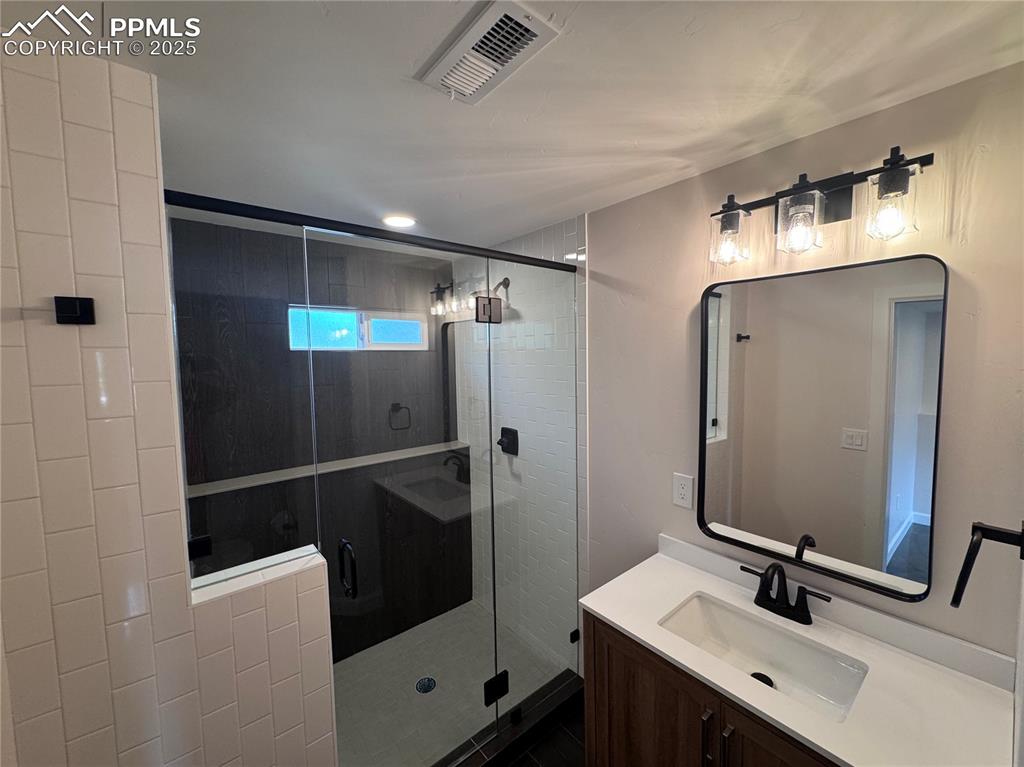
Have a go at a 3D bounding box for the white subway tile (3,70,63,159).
[{"bbox_3d":[-0.949,-0.532,0.823,0.074,0.151,0.010,-4,5,-39],"label":"white subway tile"}]

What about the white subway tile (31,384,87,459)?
[{"bbox_3d":[-0.940,0.080,0.865,0.074,0.151,0.010,-4,5,-39],"label":"white subway tile"}]

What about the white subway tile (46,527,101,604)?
[{"bbox_3d":[-0.935,0.387,0.886,0.074,0.151,0.010,-4,5,-39],"label":"white subway tile"}]

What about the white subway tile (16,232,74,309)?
[{"bbox_3d":[-0.947,-0.226,0.846,0.075,0.152,0.009,-4,5,-39],"label":"white subway tile"}]

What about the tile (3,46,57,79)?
[{"bbox_3d":[-0.953,-0.646,0.820,0.075,0.071,0.010,-4,5,-38],"label":"tile"}]

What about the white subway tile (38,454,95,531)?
[{"bbox_3d":[-0.942,0.235,0.878,0.075,0.152,0.010,-4,5,-38],"label":"white subway tile"}]

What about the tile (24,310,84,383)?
[{"bbox_3d":[-0.946,-0.073,0.857,0.075,0.152,0.010,-4,5,-38],"label":"tile"}]

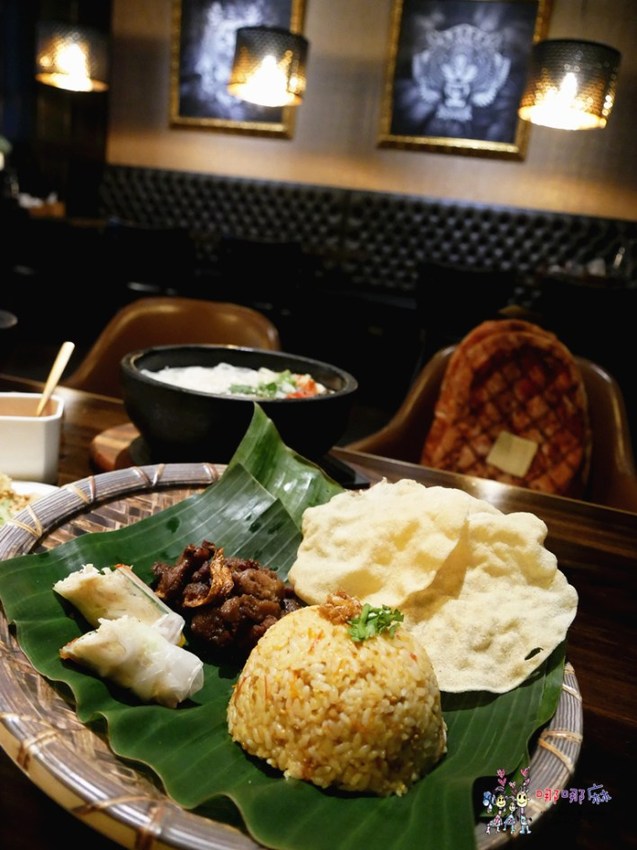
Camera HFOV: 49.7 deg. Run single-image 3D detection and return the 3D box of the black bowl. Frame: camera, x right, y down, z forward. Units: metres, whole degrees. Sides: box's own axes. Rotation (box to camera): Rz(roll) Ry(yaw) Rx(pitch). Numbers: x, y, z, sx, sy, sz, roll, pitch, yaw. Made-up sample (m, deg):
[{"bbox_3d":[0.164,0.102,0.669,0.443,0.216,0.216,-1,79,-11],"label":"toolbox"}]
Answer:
[{"bbox_3d":[-0.070,-0.008,0.603,0.200,0.082,0.200,7,16,-2],"label":"black bowl"}]

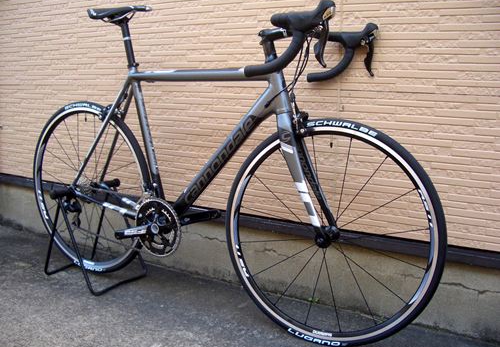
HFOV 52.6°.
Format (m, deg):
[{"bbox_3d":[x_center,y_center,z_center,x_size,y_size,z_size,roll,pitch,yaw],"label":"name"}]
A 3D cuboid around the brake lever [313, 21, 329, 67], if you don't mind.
[{"bbox_3d":[0.174,-0.308,1.205,0.038,0.115,0.024,6,10,29],"label":"brake lever"}]

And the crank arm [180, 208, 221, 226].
[{"bbox_3d":[-0.184,0.154,1.785,0.195,0.036,0.028,-15,-1,32],"label":"crank arm"}]

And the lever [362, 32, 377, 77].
[{"bbox_3d":[0.361,-0.353,1.532,0.038,0.118,0.024,6,10,29],"label":"lever"}]

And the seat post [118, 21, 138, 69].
[{"bbox_3d":[-0.429,-0.455,1.772,0.036,0.175,0.032,-11,1,32],"label":"seat post"}]

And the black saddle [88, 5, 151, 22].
[{"bbox_3d":[-0.441,-0.554,1.766,0.265,0.062,0.135,6,10,31],"label":"black saddle"}]

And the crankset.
[{"bbox_3d":[-0.358,0.180,1.752,0.290,0.210,0.055,6,10,31],"label":"crankset"}]

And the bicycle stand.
[{"bbox_3d":[-0.633,0.227,2.001,0.350,0.370,0.315,6,10,31],"label":"bicycle stand"}]

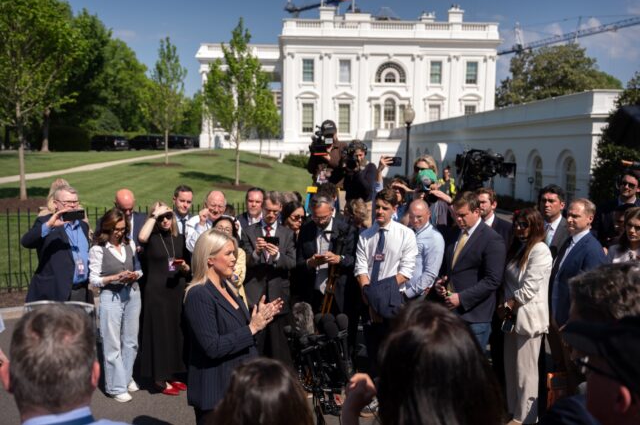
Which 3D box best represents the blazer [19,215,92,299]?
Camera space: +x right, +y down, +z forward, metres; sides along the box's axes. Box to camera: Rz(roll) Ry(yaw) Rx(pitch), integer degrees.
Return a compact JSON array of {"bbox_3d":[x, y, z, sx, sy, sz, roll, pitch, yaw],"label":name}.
[{"bbox_3d":[-2.283,0.399,4.930,0.540,0.780,0.420,-6,9,-44],"label":"blazer"}]

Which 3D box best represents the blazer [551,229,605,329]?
[{"bbox_3d":[1.958,0.545,4.309,0.330,0.780,0.480,-3,7,-25],"label":"blazer"}]

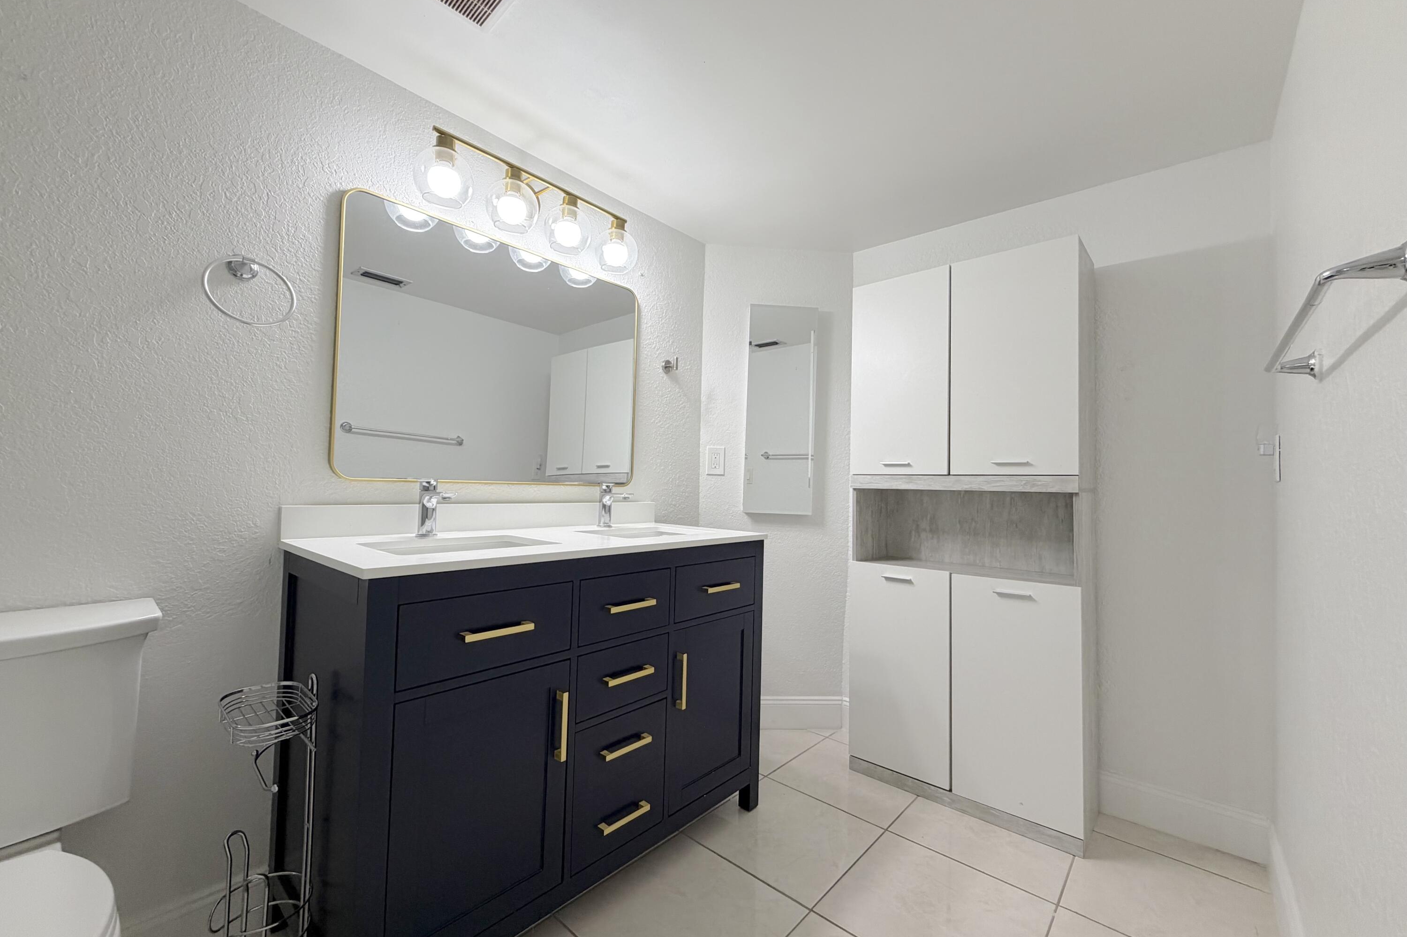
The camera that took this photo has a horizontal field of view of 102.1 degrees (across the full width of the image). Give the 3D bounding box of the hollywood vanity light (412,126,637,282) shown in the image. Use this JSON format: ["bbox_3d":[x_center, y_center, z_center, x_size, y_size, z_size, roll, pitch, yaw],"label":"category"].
[{"bbox_3d":[-0.525,-0.809,1.799,0.188,0.203,0.764,-1,-3,41],"label":"hollywood vanity light"}]

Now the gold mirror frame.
[{"bbox_3d":[-0.600,-0.332,1.827,0.028,0.763,1.010,-1,-3,41],"label":"gold mirror frame"}]

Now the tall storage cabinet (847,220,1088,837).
[{"bbox_3d":[0.937,0.220,2.029,0.733,1.822,0.322,-1,-3,42],"label":"tall storage cabinet"}]

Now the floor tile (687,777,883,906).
[{"bbox_3d":[0.251,1.114,1.735,0.445,0.010,0.445,-1,-3,41],"label":"floor tile"}]

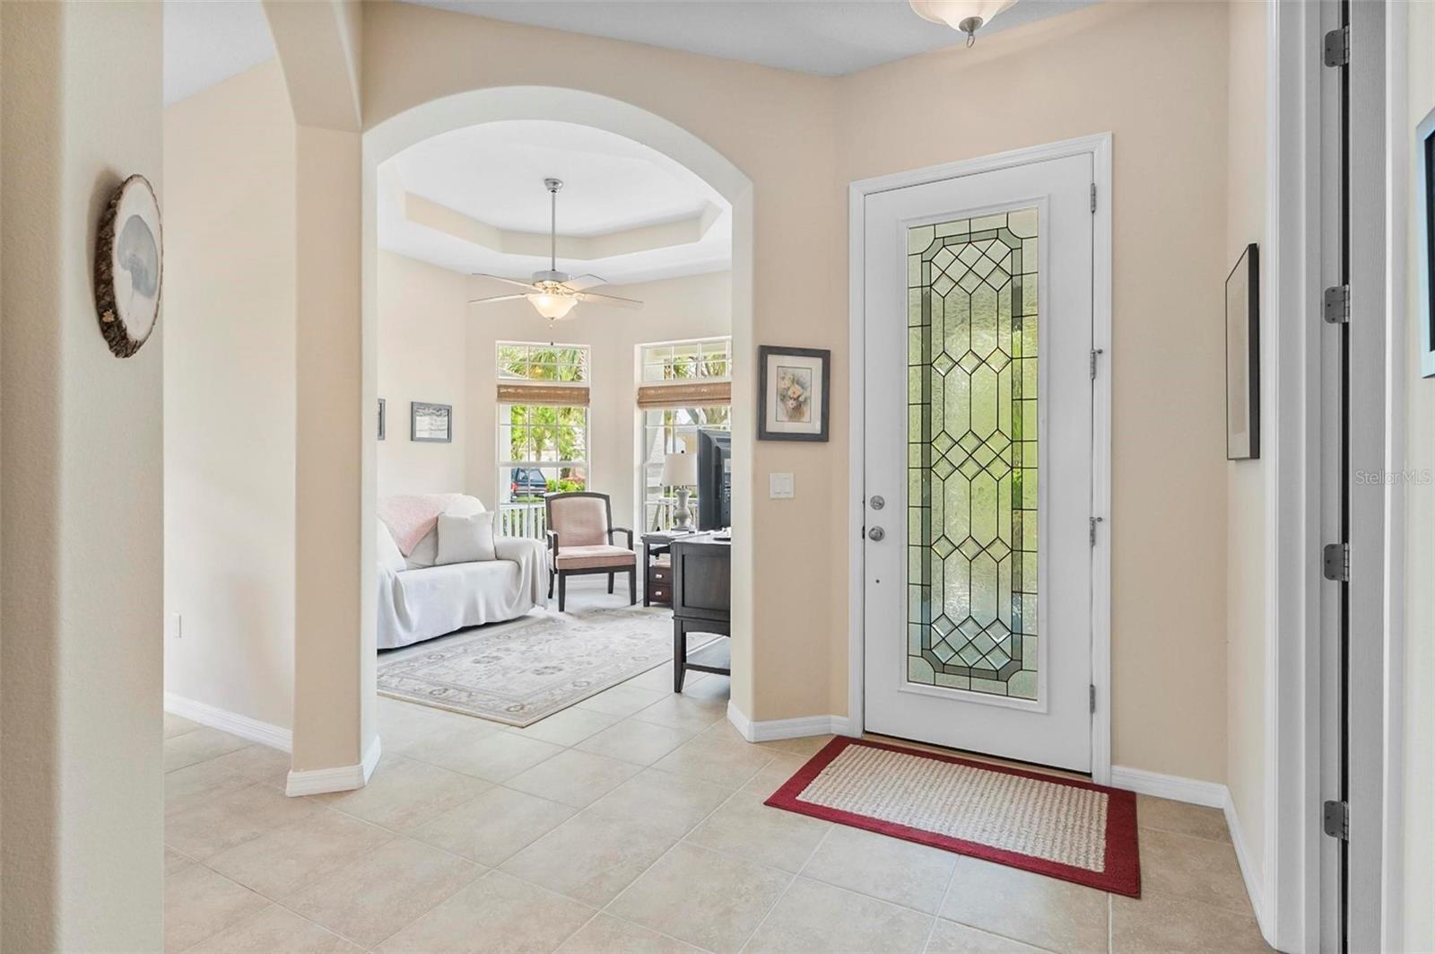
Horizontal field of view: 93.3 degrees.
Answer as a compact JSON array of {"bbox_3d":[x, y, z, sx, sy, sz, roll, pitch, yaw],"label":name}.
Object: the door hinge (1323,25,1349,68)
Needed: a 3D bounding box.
[{"bbox_3d":[1.486,-1.031,1.625,0.047,0.090,0.016,0,1,28],"label":"door hinge"}]

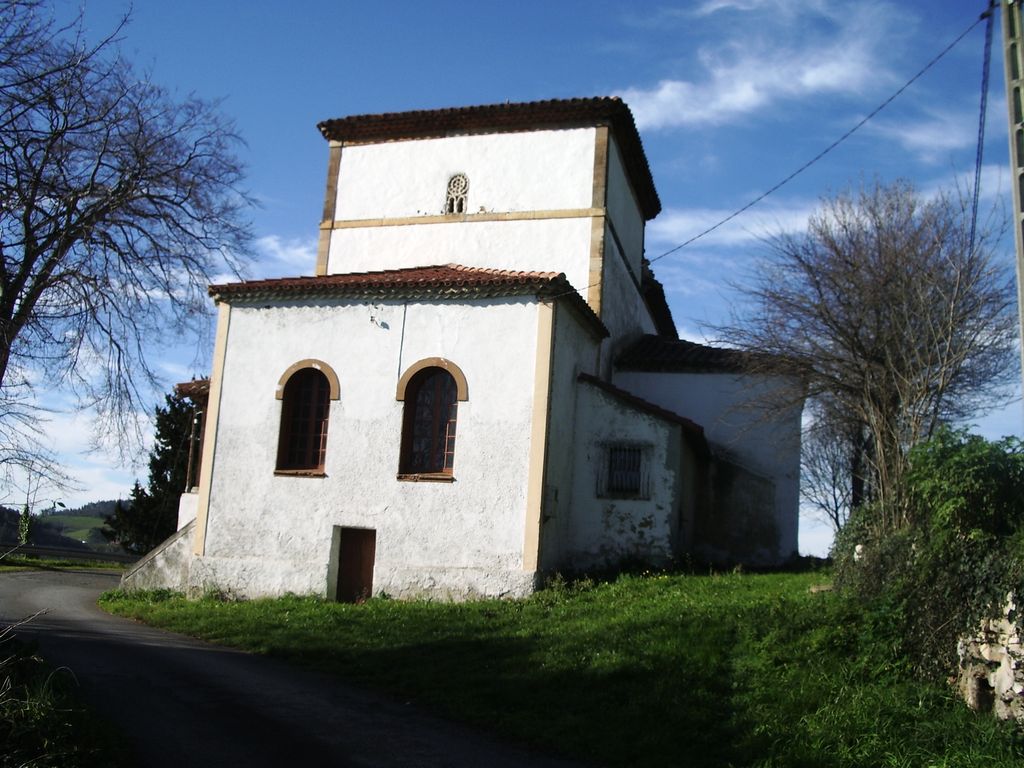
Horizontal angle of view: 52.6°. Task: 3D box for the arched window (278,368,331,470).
[{"bbox_3d":[-4.205,0.757,21.354,1.079,2.168,0.250,0,-11,16],"label":"arched window"}]

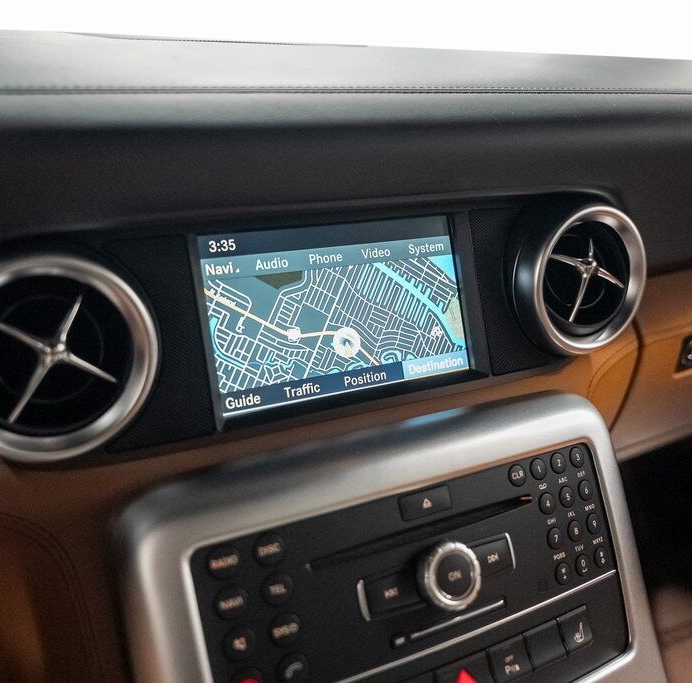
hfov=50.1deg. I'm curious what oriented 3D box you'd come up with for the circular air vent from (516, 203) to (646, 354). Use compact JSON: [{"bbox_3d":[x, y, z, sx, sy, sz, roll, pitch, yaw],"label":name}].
[{"bbox_3d":[0.143,-0.040,0.463,0.091,0.091,0.035,-9,16,-26],"label":"circular air vent"}]

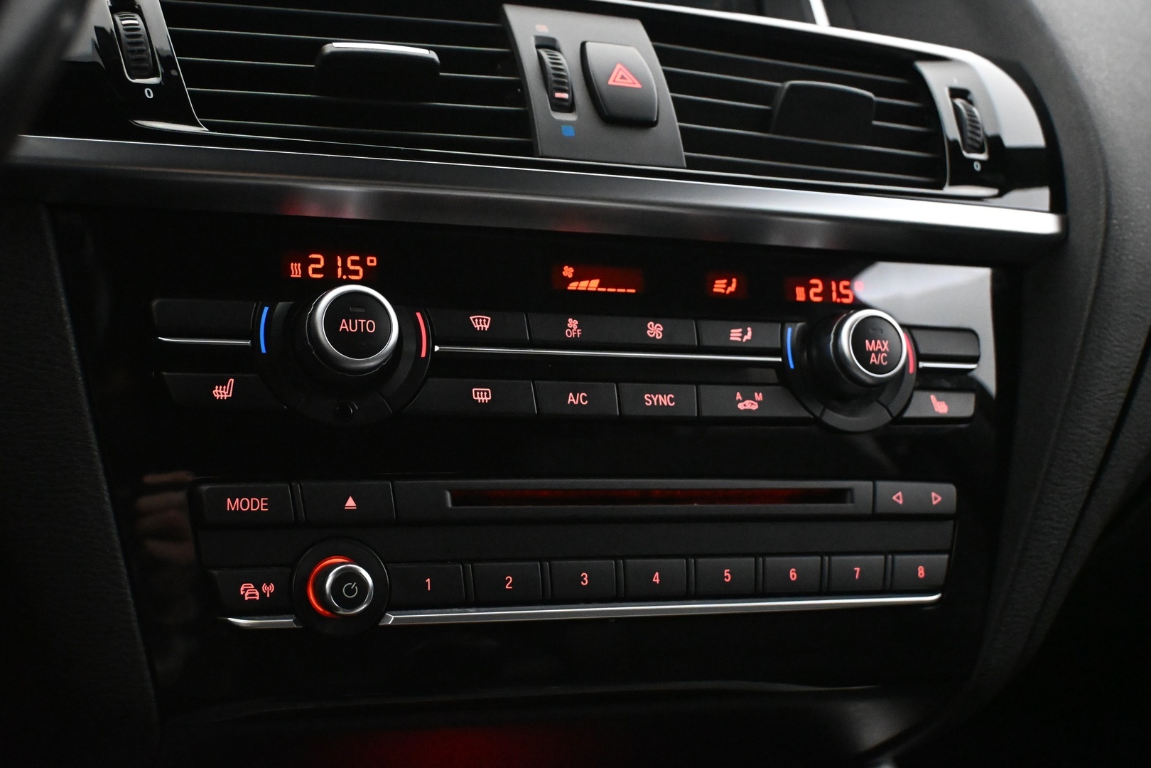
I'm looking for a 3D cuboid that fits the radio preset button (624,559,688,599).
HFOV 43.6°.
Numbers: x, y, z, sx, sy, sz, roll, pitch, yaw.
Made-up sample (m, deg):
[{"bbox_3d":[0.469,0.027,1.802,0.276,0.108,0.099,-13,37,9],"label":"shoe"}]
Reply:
[{"bbox_3d":[0.022,0.056,0.413,0.019,0.010,0.005,2,-6,-21],"label":"radio preset button"}]

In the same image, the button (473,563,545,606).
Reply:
[{"bbox_3d":[-0.019,0.055,0.397,0.020,0.011,0.005,2,-6,-21],"label":"button"}]

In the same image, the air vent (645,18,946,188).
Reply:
[{"bbox_3d":[0.069,-0.083,0.473,0.094,0.025,0.061,2,55,-22],"label":"air vent"}]

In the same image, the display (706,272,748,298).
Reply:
[{"bbox_3d":[0.045,-0.030,0.435,0.015,0.008,0.003,2,-12,-22],"label":"display"}]

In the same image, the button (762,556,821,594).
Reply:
[{"bbox_3d":[0.063,0.057,0.429,0.019,0.010,0.005,2,-6,-21],"label":"button"}]

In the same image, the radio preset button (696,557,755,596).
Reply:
[{"bbox_3d":[0.042,0.056,0.417,0.020,0.011,0.005,2,-12,-22],"label":"radio preset button"}]

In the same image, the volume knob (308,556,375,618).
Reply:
[{"bbox_3d":[-0.059,0.052,0.369,0.015,0.015,0.011,2,-12,-22],"label":"volume knob"}]

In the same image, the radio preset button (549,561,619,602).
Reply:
[{"bbox_3d":[0.002,0.055,0.405,0.019,0.011,0.005,2,-6,-21],"label":"radio preset button"}]

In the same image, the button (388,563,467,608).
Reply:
[{"bbox_3d":[-0.040,0.054,0.383,0.021,0.011,0.005,2,-12,-22],"label":"button"}]

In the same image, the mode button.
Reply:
[{"bbox_3d":[-0.085,0.031,0.370,0.025,0.011,0.005,2,-12,-22],"label":"mode button"}]

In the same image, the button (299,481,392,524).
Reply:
[{"bbox_3d":[-0.061,0.032,0.383,0.025,0.011,0.005,2,-6,-21],"label":"button"}]

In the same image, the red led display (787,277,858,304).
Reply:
[{"bbox_3d":[0.077,-0.029,0.450,0.026,0.008,0.003,2,-11,-21],"label":"red led display"}]

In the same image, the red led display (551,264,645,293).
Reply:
[{"bbox_3d":[0.006,-0.030,0.419,0.029,0.008,0.003,2,-12,-22],"label":"red led display"}]

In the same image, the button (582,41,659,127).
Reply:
[{"bbox_3d":[0.014,-0.091,0.441,0.020,0.007,0.032,2,55,-22],"label":"button"}]

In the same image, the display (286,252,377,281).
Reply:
[{"bbox_3d":[-0.067,-0.032,0.393,0.026,0.006,0.003,2,-11,-21],"label":"display"}]

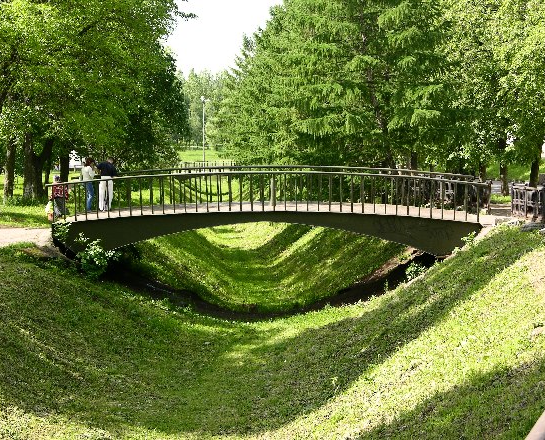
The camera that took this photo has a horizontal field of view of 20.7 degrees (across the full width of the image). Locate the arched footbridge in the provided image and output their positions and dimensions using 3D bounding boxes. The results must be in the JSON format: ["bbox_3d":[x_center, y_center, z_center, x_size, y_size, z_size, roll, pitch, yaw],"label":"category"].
[{"bbox_3d":[-0.072,-0.375,43.962,12.450,2.344,4.516,0,4,3],"label":"arched footbridge"}]

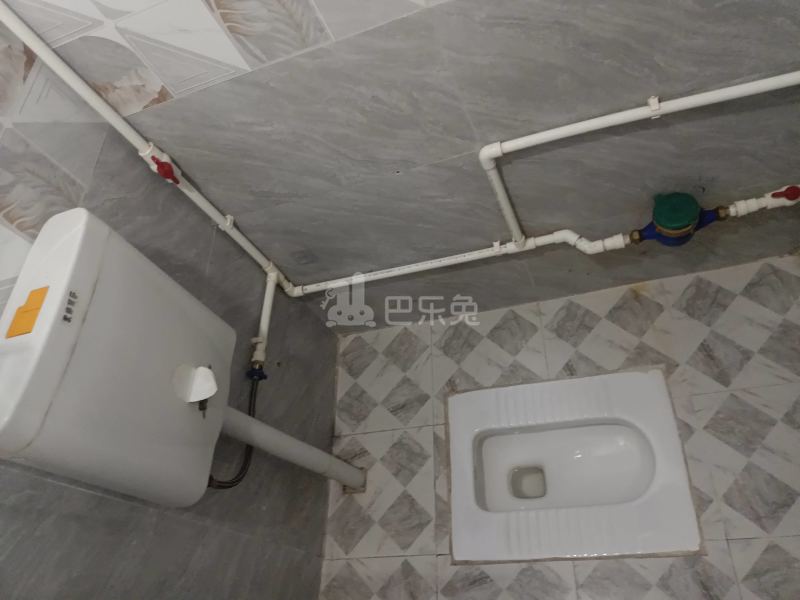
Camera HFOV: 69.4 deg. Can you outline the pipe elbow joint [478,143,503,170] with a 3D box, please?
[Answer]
[{"bbox_3d":[0.164,-0.258,1.031,0.040,0.041,0.028,-11,58,19],"label":"pipe elbow joint"}]

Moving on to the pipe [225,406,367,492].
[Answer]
[{"bbox_3d":[-0.225,0.323,1.241,0.051,0.590,0.051,-11,58,19],"label":"pipe"}]

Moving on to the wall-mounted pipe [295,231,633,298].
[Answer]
[{"bbox_3d":[0.098,-0.074,1.321,0.795,0.038,0.073,-11,58,18],"label":"wall-mounted pipe"}]

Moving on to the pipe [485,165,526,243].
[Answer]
[{"bbox_3d":[0.213,-0.185,1.155,0.021,0.240,0.021,-11,58,19],"label":"pipe"}]

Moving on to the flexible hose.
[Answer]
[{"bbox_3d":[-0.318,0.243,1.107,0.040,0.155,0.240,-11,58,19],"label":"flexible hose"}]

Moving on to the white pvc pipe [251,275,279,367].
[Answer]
[{"bbox_3d":[-0.304,0.037,1.306,0.026,0.026,0.228,-11,58,19],"label":"white pvc pipe"}]

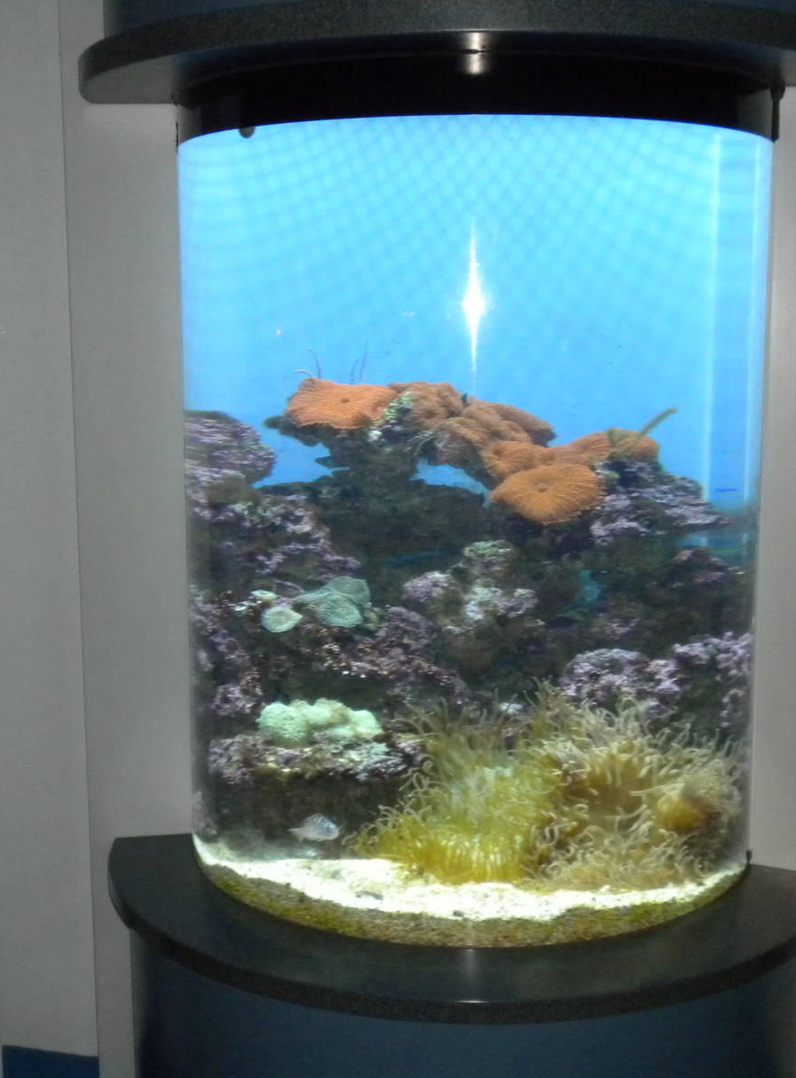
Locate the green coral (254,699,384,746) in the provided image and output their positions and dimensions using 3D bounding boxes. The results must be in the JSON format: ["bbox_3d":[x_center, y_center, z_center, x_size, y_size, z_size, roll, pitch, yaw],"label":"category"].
[{"bbox_3d":[-0.081,0.193,1.598,0.124,0.043,0.072,0,9,2],"label":"green coral"}]

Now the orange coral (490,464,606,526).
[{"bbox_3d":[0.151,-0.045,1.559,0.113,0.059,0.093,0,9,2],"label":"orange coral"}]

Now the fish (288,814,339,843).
[{"bbox_3d":[-0.087,0.302,1.606,0.051,0.028,0.014,2,10,16],"label":"fish"}]

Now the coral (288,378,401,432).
[{"bbox_3d":[-0.059,-0.139,1.595,0.117,0.055,0.093,0,9,2],"label":"coral"}]

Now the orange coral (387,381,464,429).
[{"bbox_3d":[0.029,-0.142,1.626,0.082,0.049,0.072,0,9,2],"label":"orange coral"}]

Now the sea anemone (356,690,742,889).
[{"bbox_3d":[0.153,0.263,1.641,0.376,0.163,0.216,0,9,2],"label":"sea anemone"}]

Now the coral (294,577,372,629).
[{"bbox_3d":[-0.071,0.068,1.651,0.082,0.051,0.057,0,9,2],"label":"coral"}]

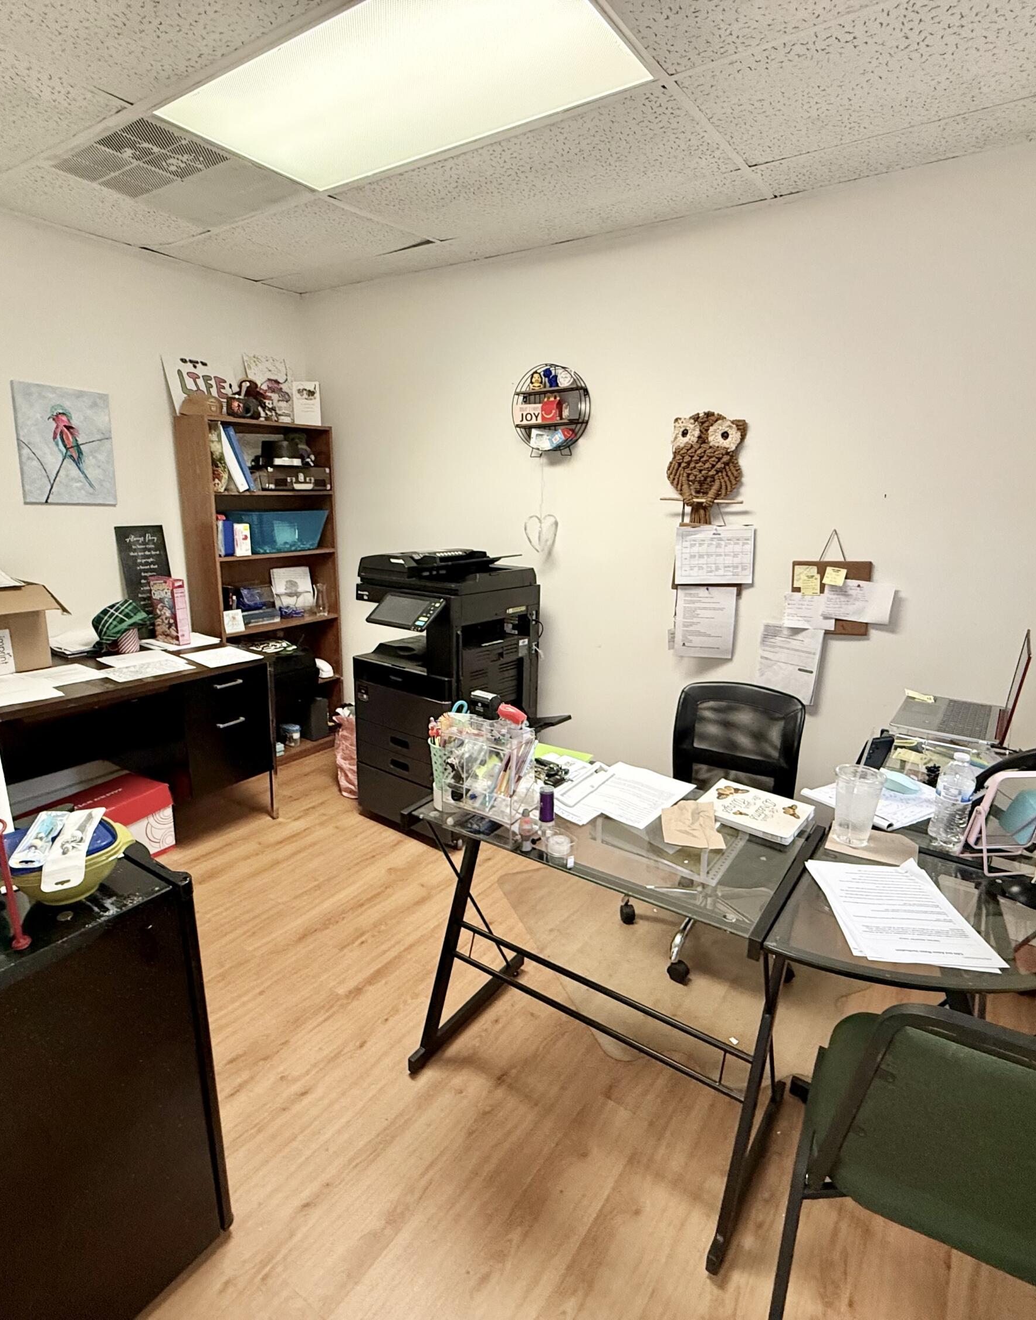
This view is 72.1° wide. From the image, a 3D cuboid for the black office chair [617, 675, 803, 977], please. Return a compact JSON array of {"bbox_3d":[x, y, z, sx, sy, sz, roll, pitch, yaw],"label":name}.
[{"bbox_3d":[0.625,0.499,2.216,0.570,0.830,0.600,10,16,33],"label":"black office chair"}]

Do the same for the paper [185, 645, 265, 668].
[{"bbox_3d":[-1.214,-0.014,2.922,0.279,0.008,0.220,13,18,40],"label":"paper"}]

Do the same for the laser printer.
[{"bbox_3d":[-0.311,0.105,3.091,0.585,1.160,0.610,10,16,33],"label":"laser printer"}]

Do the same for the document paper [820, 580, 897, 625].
[{"bbox_3d":[1.156,-0.195,2.427,0.215,0.130,0.012,10,16,33],"label":"document paper"}]

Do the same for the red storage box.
[{"bbox_3d":[-1.601,0.668,2.677,0.240,0.270,0.530,7,15,23],"label":"red storage box"}]

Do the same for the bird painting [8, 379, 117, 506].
[{"bbox_3d":[-1.786,-0.843,2.826,0.020,0.450,0.355,10,16,33],"label":"bird painting"}]

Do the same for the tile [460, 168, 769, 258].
[{"bbox_3d":[0.246,-1.608,2.608,1.200,0.020,0.250,10,16,33],"label":"tile"}]

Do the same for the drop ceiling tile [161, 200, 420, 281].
[{"bbox_3d":[-0.941,-1.691,2.893,1.070,0.020,0.570,10,16,33],"label":"drop ceiling tile"}]

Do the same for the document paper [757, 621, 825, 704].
[{"bbox_3d":[0.988,0.021,2.604,0.216,0.279,0.012,15,19,32],"label":"document paper"}]

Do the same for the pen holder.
[{"bbox_3d":[-0.072,0.231,1.481,0.225,0.215,0.130,10,16,33],"label":"pen holder"}]

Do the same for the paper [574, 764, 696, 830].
[{"bbox_3d":[0.261,0.308,1.653,0.216,0.010,0.285,10,16,35],"label":"paper"}]

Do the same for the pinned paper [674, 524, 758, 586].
[{"bbox_3d":[0.736,-0.389,2.674,0.288,0.213,0.010,10,16,33],"label":"pinned paper"}]

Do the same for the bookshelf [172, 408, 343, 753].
[{"bbox_3d":[-1.256,-0.308,3.640,0.260,1.712,0.700,10,17,33],"label":"bookshelf"}]

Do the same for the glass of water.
[{"bbox_3d":[0.693,0.299,1.454,0.100,0.140,0.100,10,17,33],"label":"glass of water"}]

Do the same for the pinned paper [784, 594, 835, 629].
[{"bbox_3d":[1.037,-0.166,2.525,0.176,0.127,0.012,10,17,33],"label":"pinned paper"}]

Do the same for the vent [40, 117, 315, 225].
[{"bbox_3d":[-1.087,-1.585,2.342,0.600,0.040,0.610,10,17,33],"label":"vent"}]

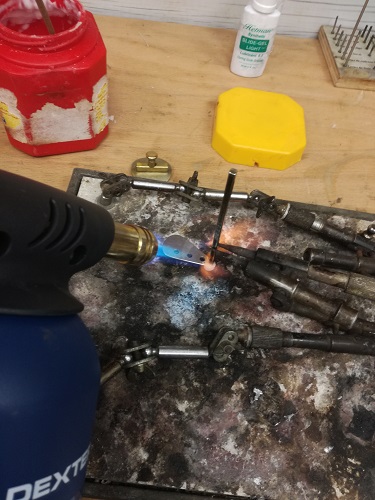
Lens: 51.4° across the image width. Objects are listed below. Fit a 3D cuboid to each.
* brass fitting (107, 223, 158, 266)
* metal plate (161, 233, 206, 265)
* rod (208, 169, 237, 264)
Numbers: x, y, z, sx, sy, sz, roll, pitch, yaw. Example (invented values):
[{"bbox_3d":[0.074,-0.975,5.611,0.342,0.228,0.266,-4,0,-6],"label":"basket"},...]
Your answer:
[{"bbox_3d":[-0.034,-0.004,0.227,0.030,0.022,0.022,14,51,-29],"label":"brass fitting"},{"bbox_3d":[-0.001,-0.001,0.267,0.031,0.001,0.018,16,56,2],"label":"metal plate"},{"bbox_3d":[0.020,-0.015,0.230,0.004,0.086,0.004,7,55,0],"label":"rod"}]

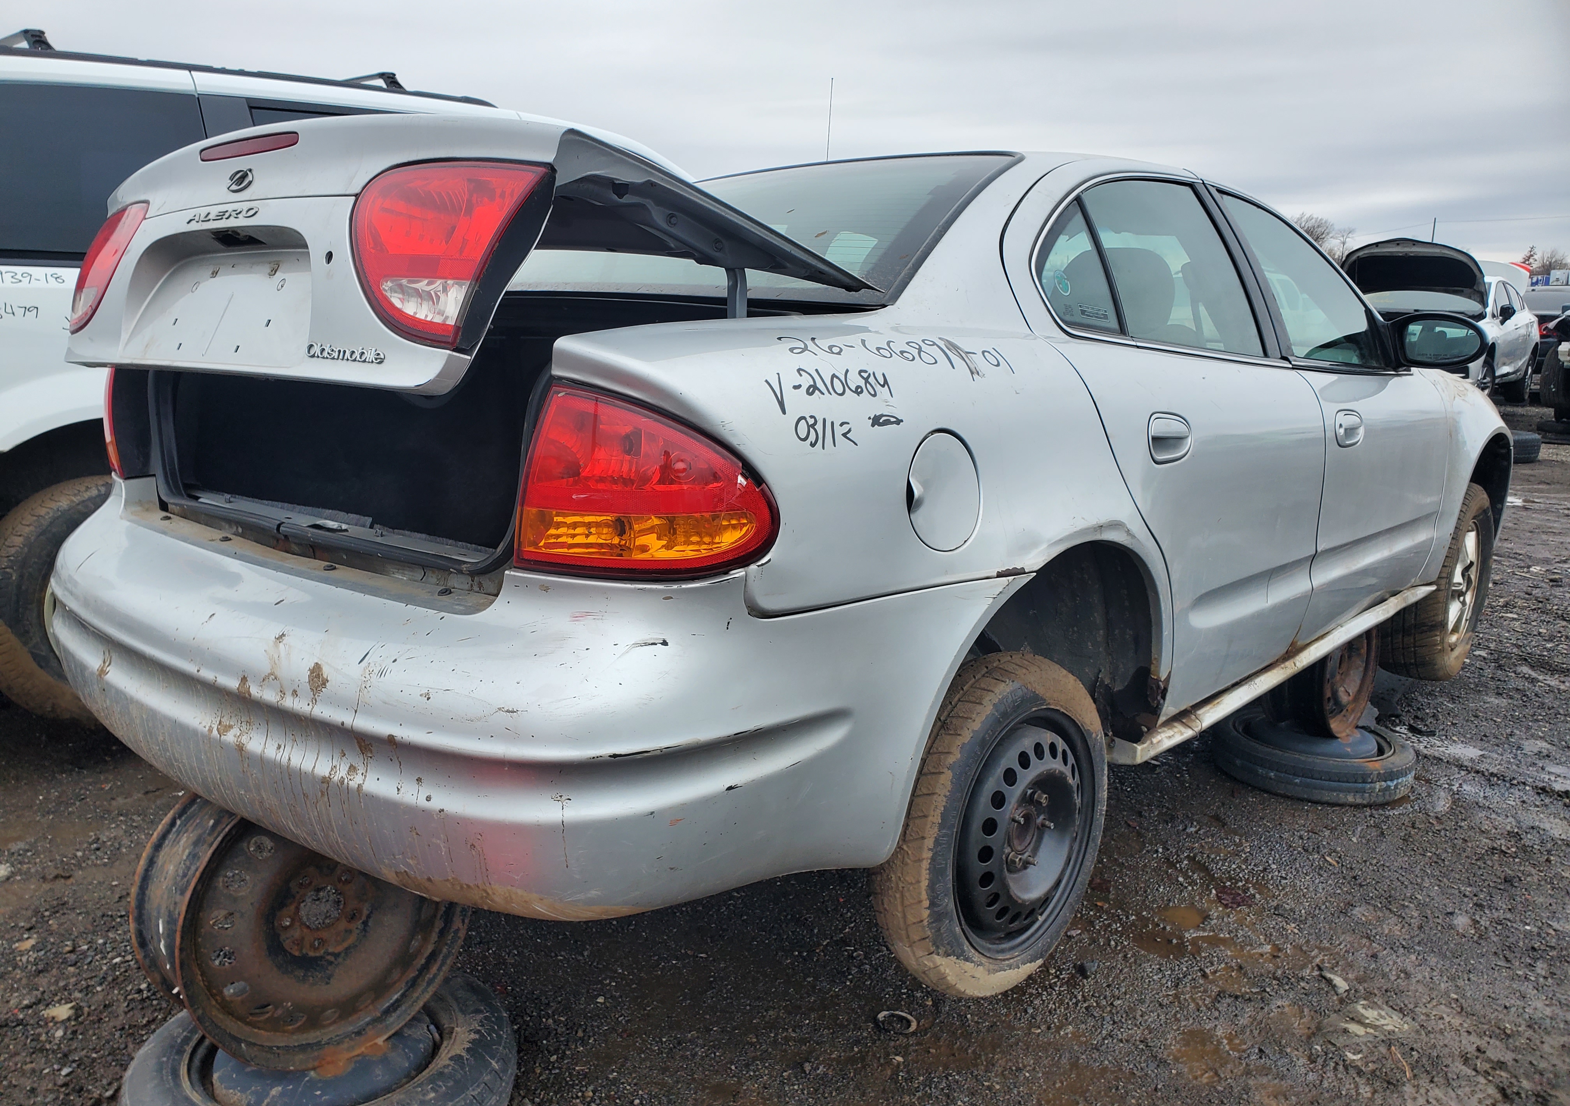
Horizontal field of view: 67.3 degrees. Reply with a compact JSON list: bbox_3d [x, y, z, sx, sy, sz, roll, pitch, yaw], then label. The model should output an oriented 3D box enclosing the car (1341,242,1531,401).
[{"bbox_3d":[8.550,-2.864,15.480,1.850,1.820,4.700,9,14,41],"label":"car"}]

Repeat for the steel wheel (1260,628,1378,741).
[{"bbox_3d":[1.572,0.304,3.466,0.190,0.430,0.430,9,14,44],"label":"steel wheel"}]

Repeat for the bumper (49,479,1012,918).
[{"bbox_3d":[-0.591,0.107,1.957,1.750,0.420,0.910,10,15,41],"label":"bumper"}]

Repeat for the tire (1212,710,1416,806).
[{"bbox_3d":[1.538,0.581,3.449,0.548,0.122,0.548,0,11,0],"label":"tire"}]

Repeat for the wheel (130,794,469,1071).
[{"bbox_3d":[-0.760,0.554,1.889,0.462,0.462,0.210,-11,10,-44],"label":"wheel"}]

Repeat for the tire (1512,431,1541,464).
[{"bbox_3d":[6.526,-0.964,10.775,0.650,0.210,0.650,0,11,0],"label":"tire"}]

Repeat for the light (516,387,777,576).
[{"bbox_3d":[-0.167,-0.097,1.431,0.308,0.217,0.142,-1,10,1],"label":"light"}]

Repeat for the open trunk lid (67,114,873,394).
[{"bbox_3d":[-0.562,-0.427,1.883,1.280,0.367,0.702,10,7,41],"label":"open trunk lid"}]

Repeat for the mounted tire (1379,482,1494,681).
[{"bbox_3d":[2.194,0.068,3.921,0.220,0.639,0.639,7,13,37],"label":"mounted tire"}]

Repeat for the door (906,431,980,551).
[{"bbox_3d":[0.202,-0.080,1.548,0.030,0.161,0.161,1,9,44],"label":"door"}]

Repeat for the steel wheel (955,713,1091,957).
[{"bbox_3d":[0.359,0.481,2.128,0.190,0.443,0.443,9,14,43],"label":"steel wheel"}]

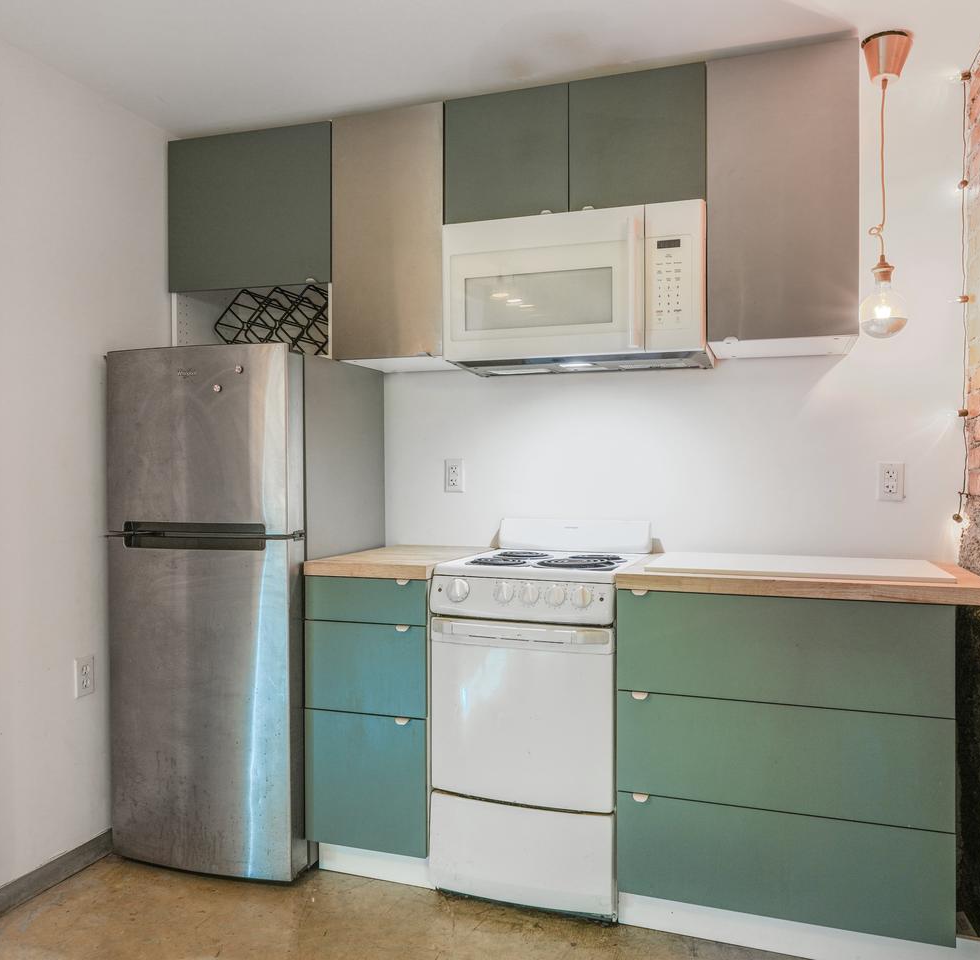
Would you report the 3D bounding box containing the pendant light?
[{"bbox_3d":[1.024,-0.754,2.073,0.126,0.780,0.126,0,1,18],"label":"pendant light"}]

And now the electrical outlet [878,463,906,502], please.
[{"bbox_3d":[1.198,0.008,2.386,0.072,0.115,0.010,0,0,18],"label":"electrical outlet"}]

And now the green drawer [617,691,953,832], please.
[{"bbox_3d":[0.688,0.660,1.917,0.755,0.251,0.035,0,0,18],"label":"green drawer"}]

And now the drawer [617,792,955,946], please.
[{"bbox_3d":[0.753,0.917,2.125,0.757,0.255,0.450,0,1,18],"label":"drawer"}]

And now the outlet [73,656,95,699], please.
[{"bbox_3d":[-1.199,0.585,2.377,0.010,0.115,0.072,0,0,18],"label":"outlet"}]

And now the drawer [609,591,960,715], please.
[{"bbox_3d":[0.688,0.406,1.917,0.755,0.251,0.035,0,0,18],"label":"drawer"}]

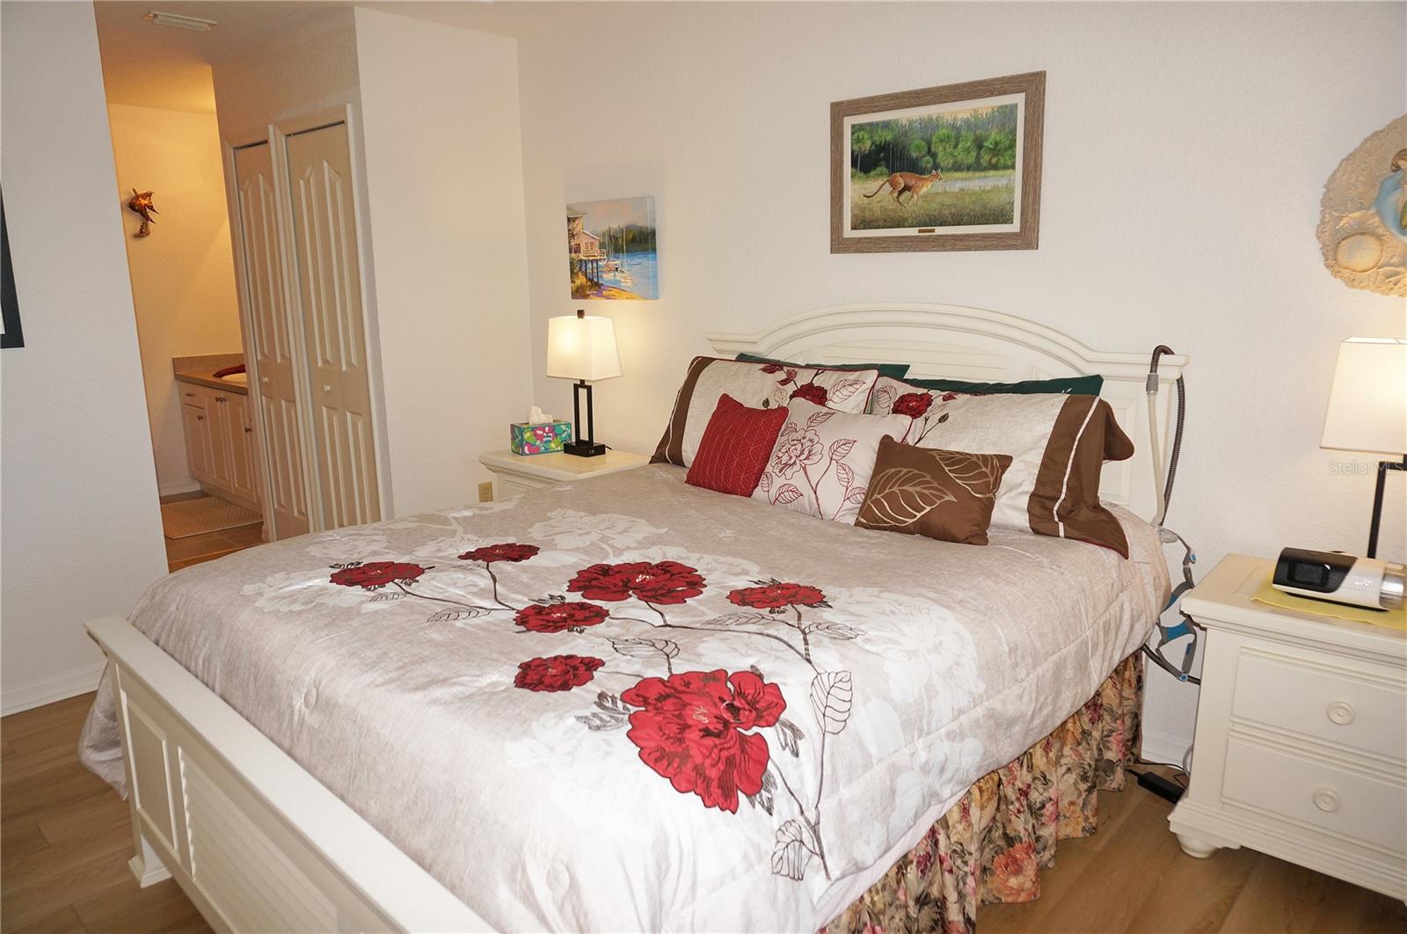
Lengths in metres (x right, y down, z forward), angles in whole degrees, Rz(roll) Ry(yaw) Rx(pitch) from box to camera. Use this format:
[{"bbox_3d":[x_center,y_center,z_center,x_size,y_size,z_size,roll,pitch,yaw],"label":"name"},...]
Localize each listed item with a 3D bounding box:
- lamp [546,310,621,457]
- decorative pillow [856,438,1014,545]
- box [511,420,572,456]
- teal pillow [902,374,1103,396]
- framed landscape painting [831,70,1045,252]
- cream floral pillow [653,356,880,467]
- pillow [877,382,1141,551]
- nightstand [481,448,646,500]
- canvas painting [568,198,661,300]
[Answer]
[{"bbox_3d":[-0.494,-0.345,3.858,0.275,0.592,0.170,10,16,41],"label":"lamp"},{"bbox_3d":[0.602,0.059,2.449,0.380,0.260,0.120,9,-14,39],"label":"decorative pillow"},{"bbox_3d":[-0.685,-0.122,3.973,0.220,0.113,0.122,-8,14,-31],"label":"box"},{"bbox_3d":[0.761,-0.071,2.727,0.680,0.420,0.150,11,-5,43],"label":"teal pillow"},{"bbox_3d":[0.697,-0.915,2.901,0.740,0.486,0.030,11,17,43],"label":"framed landscape painting"},{"bbox_3d":[0.183,-0.153,3.129,0.790,0.420,0.170,11,-10,43],"label":"cream floral pillow"},{"bbox_3d":[0.756,-0.023,2.570,0.790,0.410,0.170,11,-10,43],"label":"pillow"},{"bbox_3d":[-0.537,0.276,3.919,0.645,0.648,0.455,11,17,43],"label":"nightstand"},{"bbox_3d":[-0.394,-0.920,3.988,0.520,0.407,0.038,11,17,43],"label":"canvas painting"}]

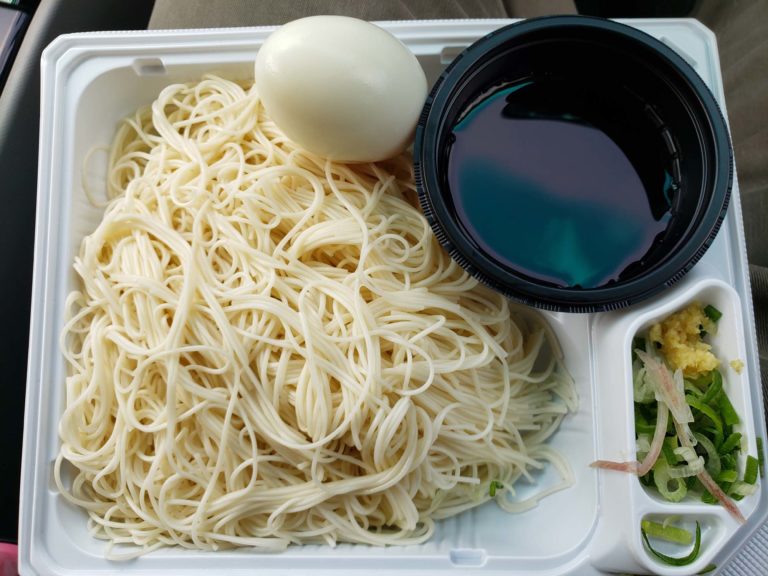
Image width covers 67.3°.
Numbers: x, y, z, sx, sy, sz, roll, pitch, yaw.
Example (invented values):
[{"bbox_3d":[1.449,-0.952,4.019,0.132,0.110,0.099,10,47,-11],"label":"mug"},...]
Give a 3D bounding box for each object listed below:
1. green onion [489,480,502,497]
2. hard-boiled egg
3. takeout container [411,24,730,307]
[{"bbox_3d":[0.039,0.071,0.203,0.005,0.004,0.006,0,81,2],"label":"green onion"},{"bbox_3d":[-0.013,-0.062,0.183,0.056,0.044,0.044,16,82,1],"label":"hard-boiled egg"},{"bbox_3d":[0.062,-0.039,0.209,0.101,0.048,0.101,0,81,2],"label":"takeout container"}]

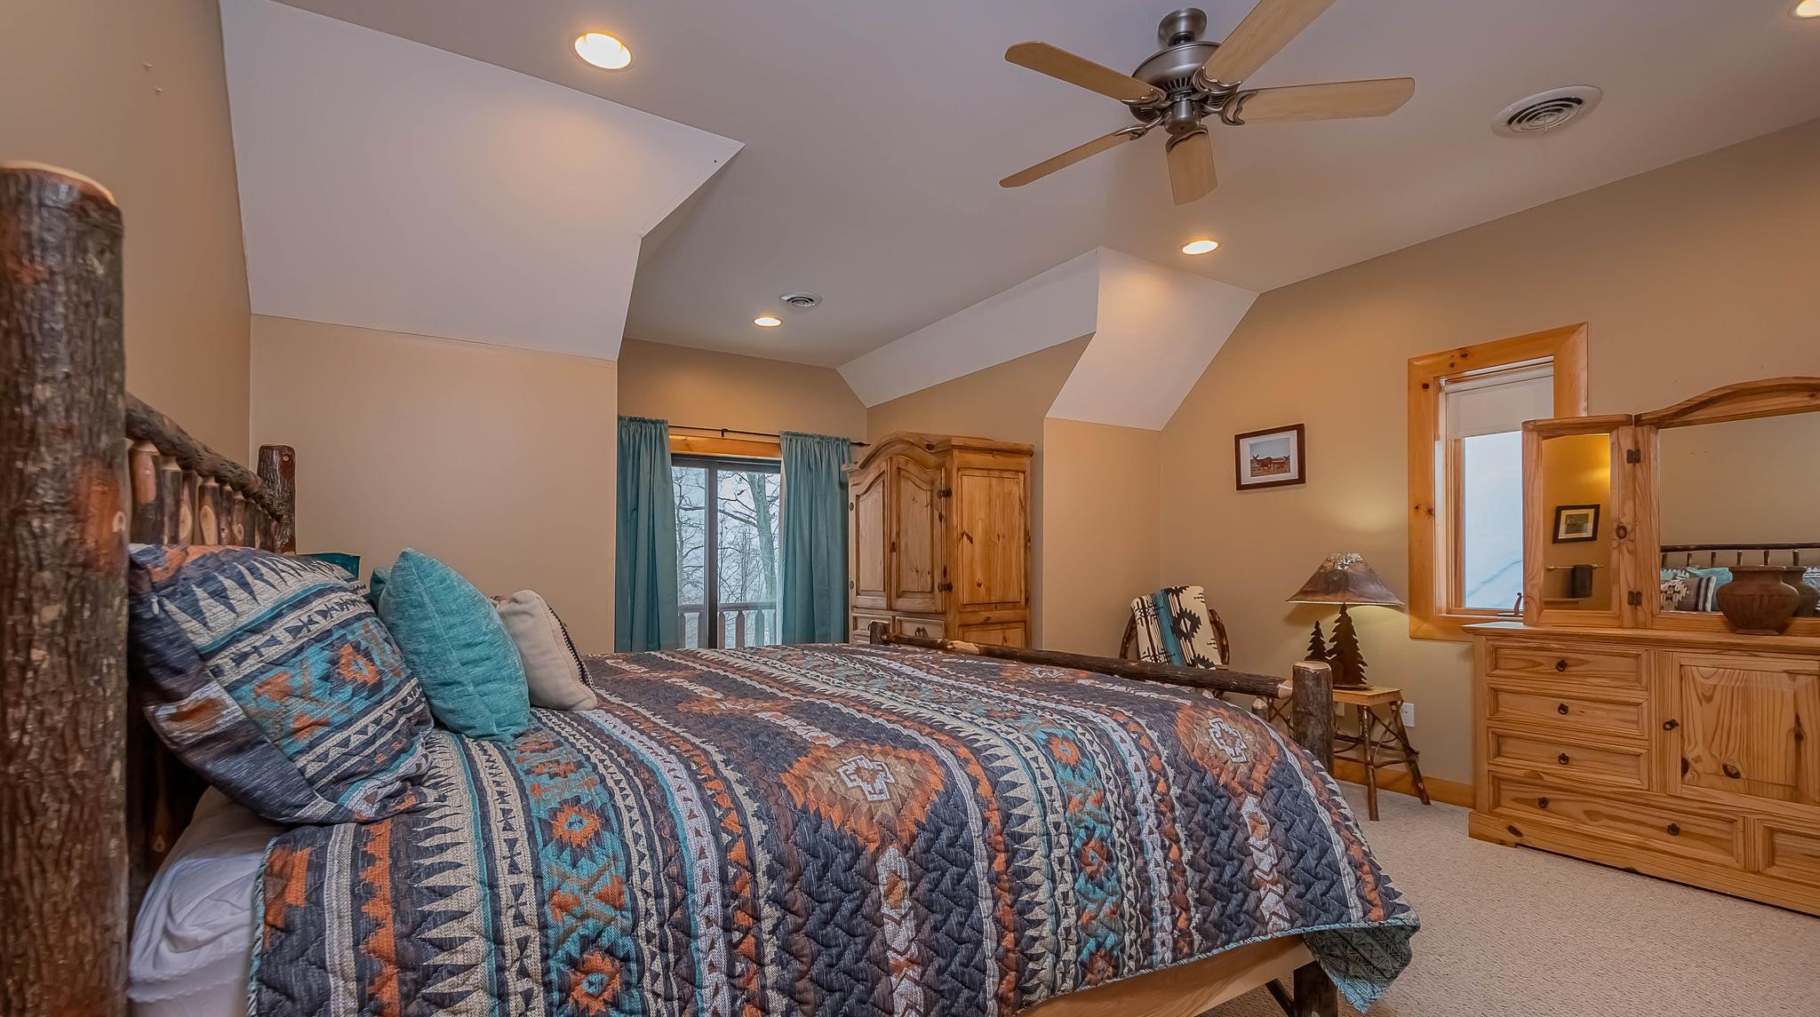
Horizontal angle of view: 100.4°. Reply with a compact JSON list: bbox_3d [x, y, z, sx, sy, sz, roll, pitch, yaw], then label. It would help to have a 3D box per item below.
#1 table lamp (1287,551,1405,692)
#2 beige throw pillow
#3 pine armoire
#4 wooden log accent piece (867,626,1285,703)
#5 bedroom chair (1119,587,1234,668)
[{"bbox_3d":[2.166,0.560,3.776,0.500,0.660,0.500,3,-4,-31],"label":"table lamp"},{"bbox_3d":[-0.932,0.371,1.980,0.150,0.350,0.440,-30,13,-29],"label":"beige throw pillow"},{"bbox_3d":[0.178,0.497,5.136,0.620,1.990,1.240,3,-4,-31],"label":"pine armoire"},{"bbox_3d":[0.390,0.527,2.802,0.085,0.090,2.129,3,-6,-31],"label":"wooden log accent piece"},{"bbox_3d":[1.549,0.968,4.530,0.600,1.000,0.650,0,-3,3],"label":"bedroom chair"}]

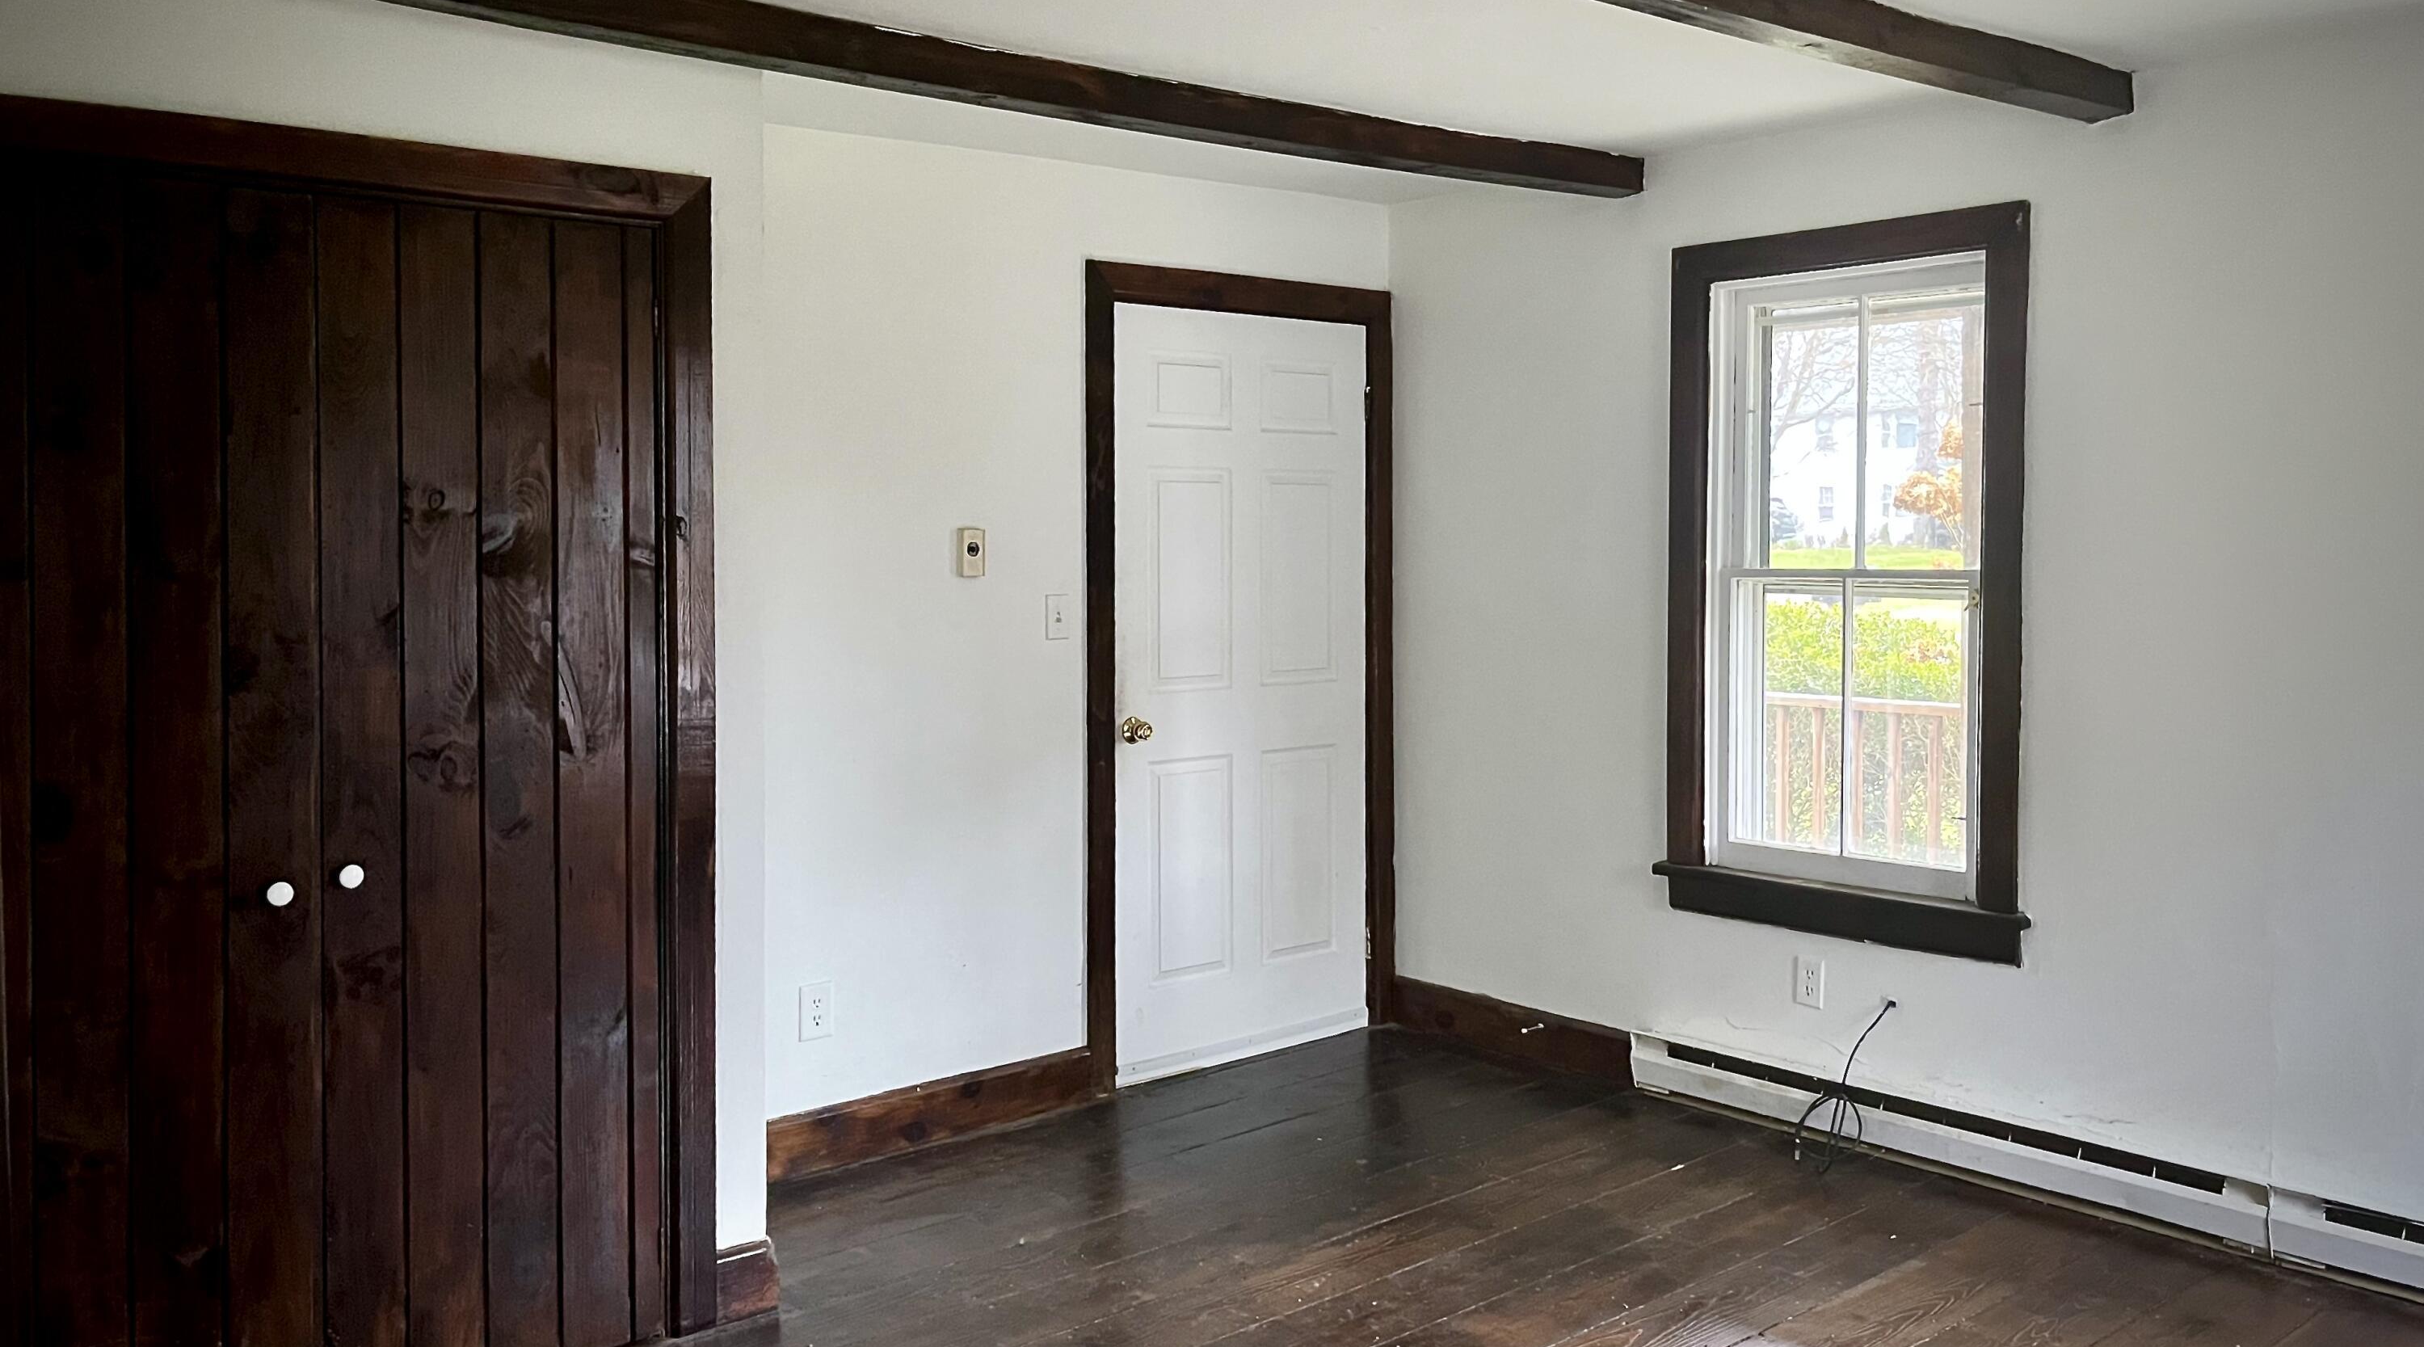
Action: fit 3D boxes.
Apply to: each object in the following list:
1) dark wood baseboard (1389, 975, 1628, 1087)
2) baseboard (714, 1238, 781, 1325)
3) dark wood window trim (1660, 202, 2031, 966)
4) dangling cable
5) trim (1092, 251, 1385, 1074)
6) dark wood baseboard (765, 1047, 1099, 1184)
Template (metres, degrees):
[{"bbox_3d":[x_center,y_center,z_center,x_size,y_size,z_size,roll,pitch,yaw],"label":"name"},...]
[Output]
[{"bbox_3d":[0.811,0.981,5.056,0.022,0.144,0.875,-4,5,-40],"label":"dark wood baseboard"},{"bbox_3d":[-0.863,1.123,3.381,0.122,0.138,0.025,-4,5,-40],"label":"baseboard"},{"bbox_3d":[1.432,-0.200,4.194,0.060,1.631,0.965,-4,5,-40],"label":"dark wood window trim"},{"bbox_3d":[1.449,0.923,4.179,0.165,0.370,0.190,-4,5,-40],"label":"dangling cable"},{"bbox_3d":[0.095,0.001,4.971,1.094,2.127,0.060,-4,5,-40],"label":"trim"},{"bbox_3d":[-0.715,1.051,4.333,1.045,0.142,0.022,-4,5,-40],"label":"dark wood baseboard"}]

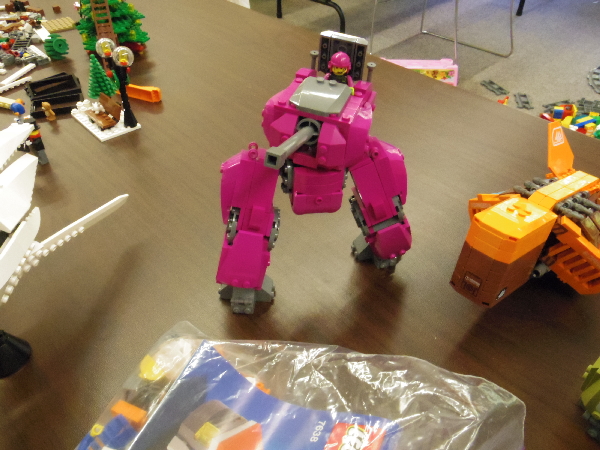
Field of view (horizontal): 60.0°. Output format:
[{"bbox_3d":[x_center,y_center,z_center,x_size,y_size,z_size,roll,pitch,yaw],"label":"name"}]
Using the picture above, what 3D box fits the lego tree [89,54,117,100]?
[{"bbox_3d":[-0.246,-0.182,0.632,0.034,0.051,0.034,2,40,0],"label":"lego tree"}]

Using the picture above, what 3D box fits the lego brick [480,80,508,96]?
[{"bbox_3d":[0.879,-0.616,2.341,0.061,0.015,0.131,-14,42,-18],"label":"lego brick"}]

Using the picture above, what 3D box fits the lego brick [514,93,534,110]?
[{"bbox_3d":[0.966,-0.532,2.245,0.061,0.015,0.131,6,40,5],"label":"lego brick"}]

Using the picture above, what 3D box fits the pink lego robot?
[{"bbox_3d":[0.015,-0.029,0.361,0.140,0.178,0.122,10,40,9],"label":"pink lego robot"}]

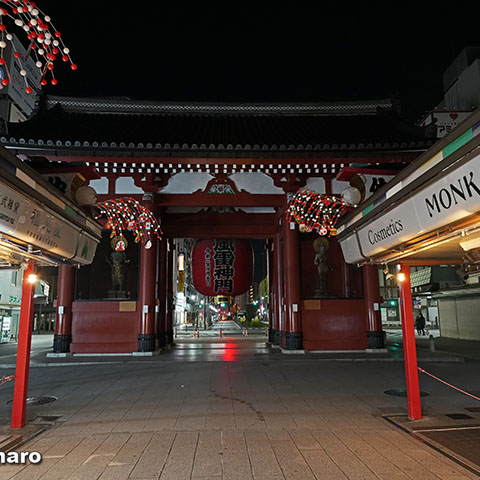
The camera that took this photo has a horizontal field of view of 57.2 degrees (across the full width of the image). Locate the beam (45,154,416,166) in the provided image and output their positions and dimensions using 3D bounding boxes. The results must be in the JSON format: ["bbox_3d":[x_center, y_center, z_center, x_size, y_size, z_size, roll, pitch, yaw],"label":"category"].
[{"bbox_3d":[-0.313,-2.601,14.487,12.300,0.350,0.300,0,-10,-3],"label":"beam"}]

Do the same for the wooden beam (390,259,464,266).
[{"bbox_3d":[2.720,0.330,6.316,1.000,0.100,0.130,0,-10,-3],"label":"wooden beam"}]

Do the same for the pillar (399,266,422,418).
[{"bbox_3d":[2.355,1.381,6.111,0.165,2.090,0.165,0,-10,-3],"label":"pillar"}]

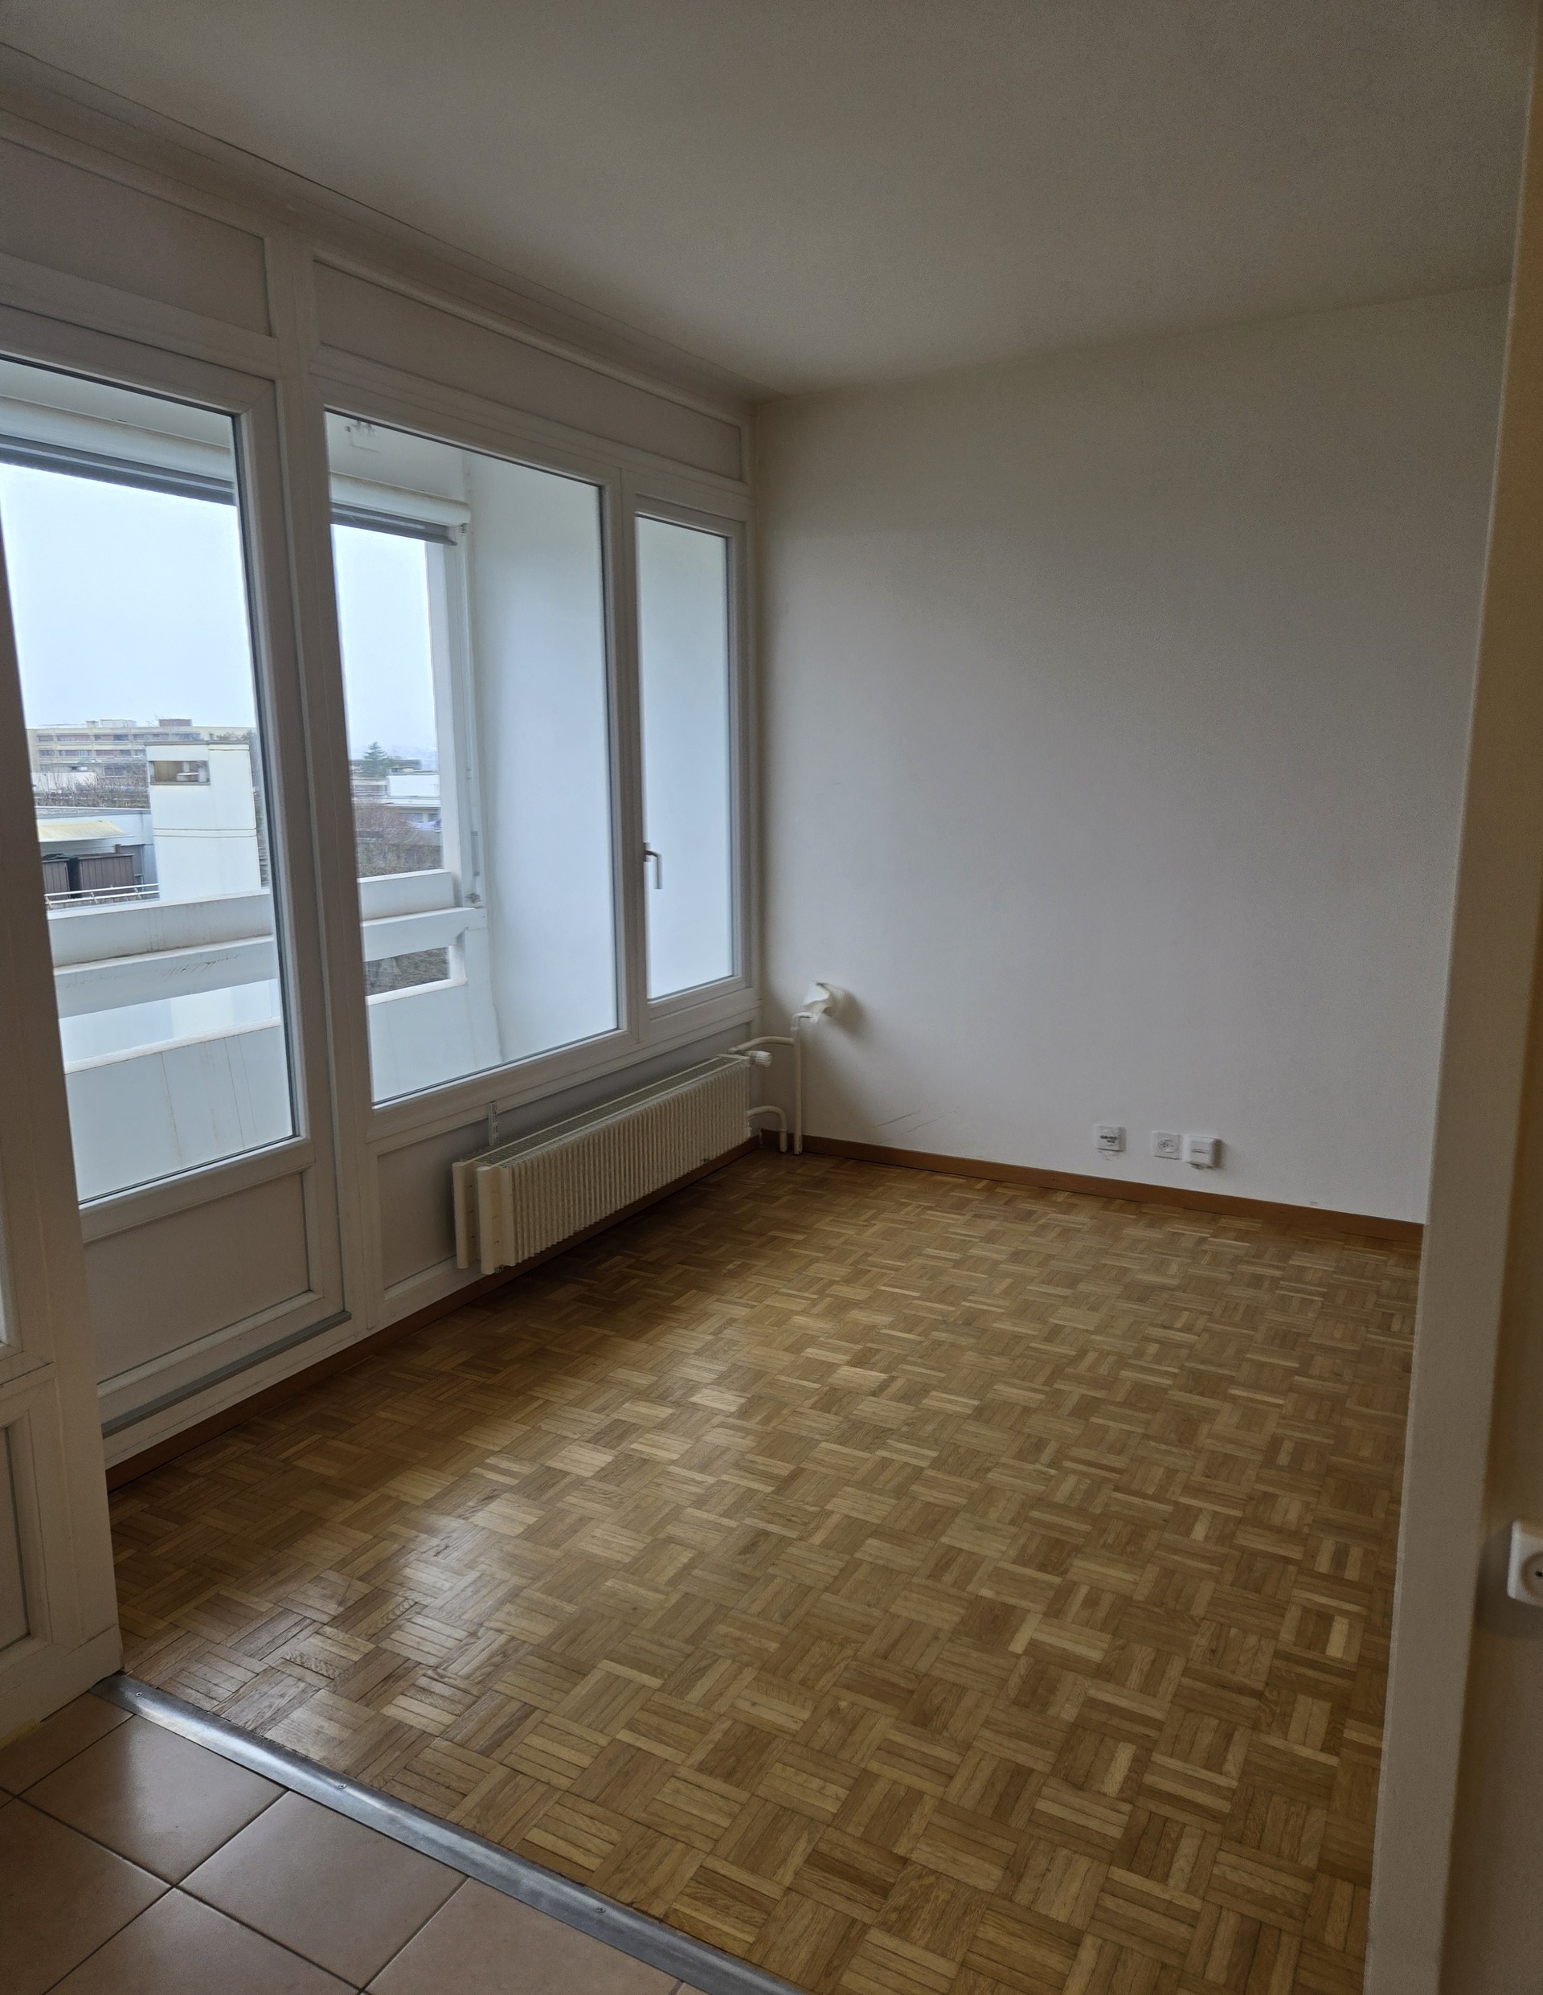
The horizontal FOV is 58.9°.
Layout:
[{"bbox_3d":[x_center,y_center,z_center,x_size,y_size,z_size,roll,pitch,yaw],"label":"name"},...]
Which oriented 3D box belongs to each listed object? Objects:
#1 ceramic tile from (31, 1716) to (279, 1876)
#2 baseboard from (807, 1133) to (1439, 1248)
[{"bbox_3d":[-0.890,1.156,1.975,0.333,0.012,0.194,5,12,28],"label":"ceramic tile"},{"bbox_3d":[1.004,0.619,4.543,2.150,0.062,0.015,5,12,28],"label":"baseboard"}]

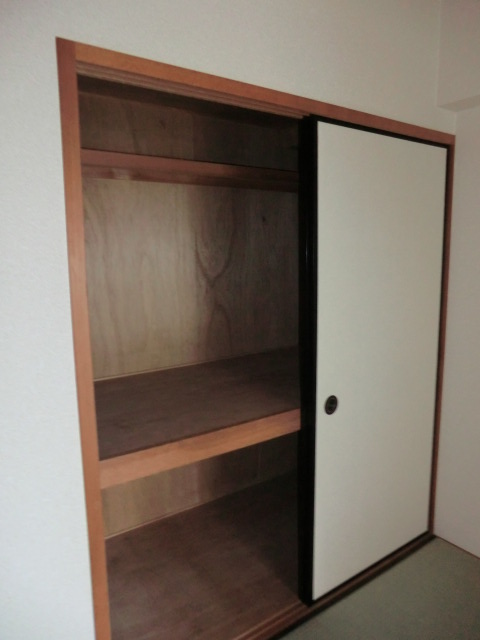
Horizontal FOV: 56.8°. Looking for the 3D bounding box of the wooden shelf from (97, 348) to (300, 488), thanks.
[{"bbox_3d":[-0.011,0.325,1.994,1.550,0.082,0.830,-6,10,-33],"label":"wooden shelf"}]

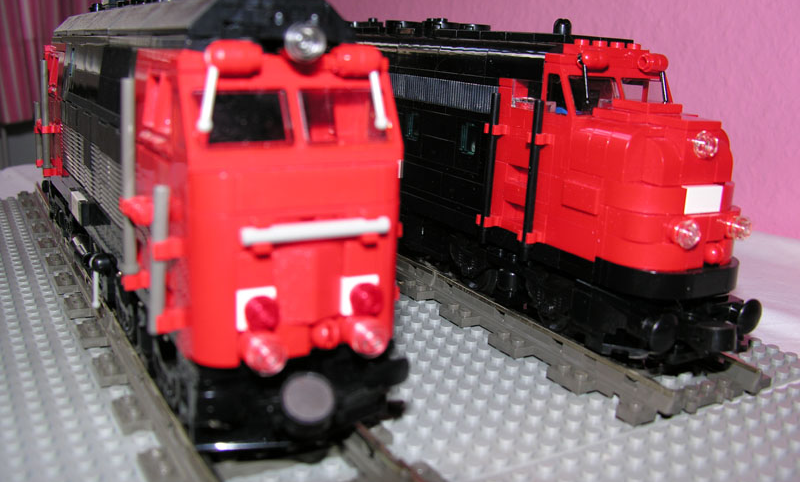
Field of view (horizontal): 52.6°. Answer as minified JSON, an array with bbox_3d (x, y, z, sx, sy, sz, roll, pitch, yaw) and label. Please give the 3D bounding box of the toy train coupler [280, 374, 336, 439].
[{"bbox_3d":[-0.022,0.035,0.181,0.012,0.013,0.009,-6,16,-29],"label":"toy train coupler"}]

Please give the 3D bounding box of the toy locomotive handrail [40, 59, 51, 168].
[{"bbox_3d":[-0.159,-0.057,0.364,0.003,0.050,0.003,-4,16,-30],"label":"toy locomotive handrail"}]

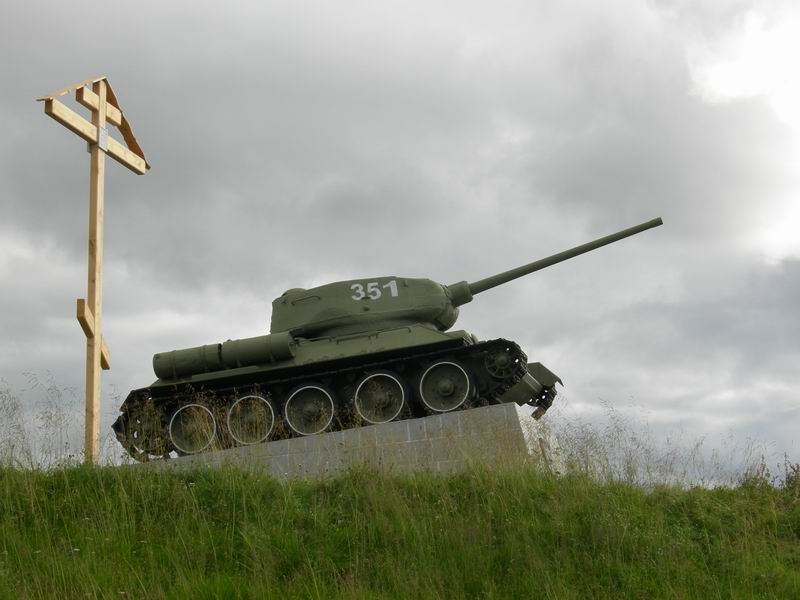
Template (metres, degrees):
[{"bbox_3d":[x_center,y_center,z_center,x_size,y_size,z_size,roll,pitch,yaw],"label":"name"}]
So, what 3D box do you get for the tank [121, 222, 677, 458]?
[{"bbox_3d":[0.034,0.807,25.187,8.120,2.750,3.000,-10,-16,12],"label":"tank"}]

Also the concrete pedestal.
[{"bbox_3d":[-0.622,2.511,24.936,5.625,1.165,2.800,-5,-15,14],"label":"concrete pedestal"}]

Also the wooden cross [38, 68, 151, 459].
[{"bbox_3d":[-4.314,-0.439,24.200,0.260,5.744,3.008,-6,-15,17],"label":"wooden cross"}]

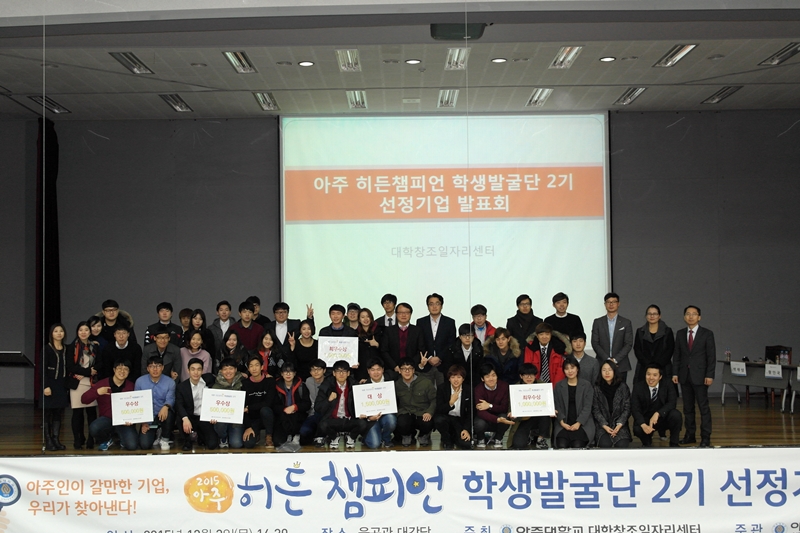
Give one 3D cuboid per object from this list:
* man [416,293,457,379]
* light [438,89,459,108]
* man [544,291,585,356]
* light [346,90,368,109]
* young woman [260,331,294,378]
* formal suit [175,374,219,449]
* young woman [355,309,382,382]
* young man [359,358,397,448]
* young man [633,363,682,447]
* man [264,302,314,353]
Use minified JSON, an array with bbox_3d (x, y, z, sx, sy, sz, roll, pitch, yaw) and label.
[{"bbox_3d":[0.478,1.238,12.159,0.550,1.800,0.360,-1,-2,0],"label":"man"},{"bbox_3d":[0.808,-2.780,15.801,0.310,0.090,1.220,-1,-2,0],"label":"light"},{"bbox_3d":[2.251,1.270,12.970,0.540,1.820,0.320,-1,-2,6],"label":"man"},{"bbox_3d":[-0.697,-2.776,15.774,0.300,0.100,1.230,-1,-1,0],"label":"light"},{"bbox_3d":[-1.645,1.562,12.673,0.460,1.425,0.450,-1,-1,-7],"label":"young woman"},{"bbox_3d":[-2.593,1.830,12.186,0.550,0.877,0.680,0,-2,-17],"label":"formal suit"},{"bbox_3d":[-0.390,1.370,12.156,0.480,1.670,0.360,-1,-2,9],"label":"young woman"},{"bbox_3d":[-0.258,1.676,11.750,0.510,1.080,0.680,-1,-2,-2],"label":"young man"},{"bbox_3d":[3.167,1.666,11.750,0.580,1.010,0.660,-1,-2,10],"label":"young man"},{"bbox_3d":[-1.446,1.368,12.500,0.620,1.780,0.420,-1,-2,-5],"label":"man"}]

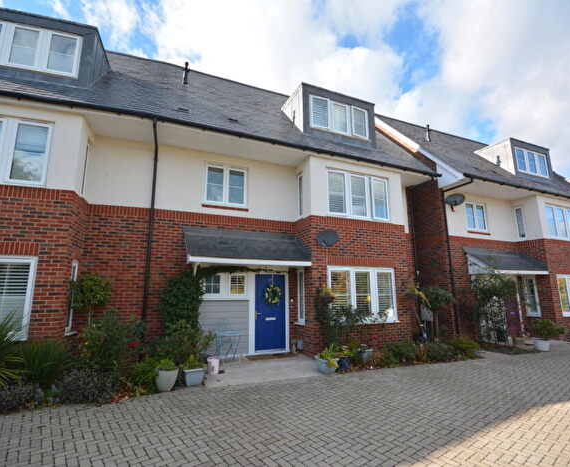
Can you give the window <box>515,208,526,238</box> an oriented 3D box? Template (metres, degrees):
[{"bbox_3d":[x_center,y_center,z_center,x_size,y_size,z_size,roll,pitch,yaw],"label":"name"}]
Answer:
[{"bbox_3d":[9.064,-0.385,11.227,0.080,1.140,0.320,4,-10,-23],"label":"window"}]

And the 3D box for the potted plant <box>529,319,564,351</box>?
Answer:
[{"bbox_3d":[8.185,3.171,9.130,0.750,0.880,0.750,4,-10,-25],"label":"potted plant"}]

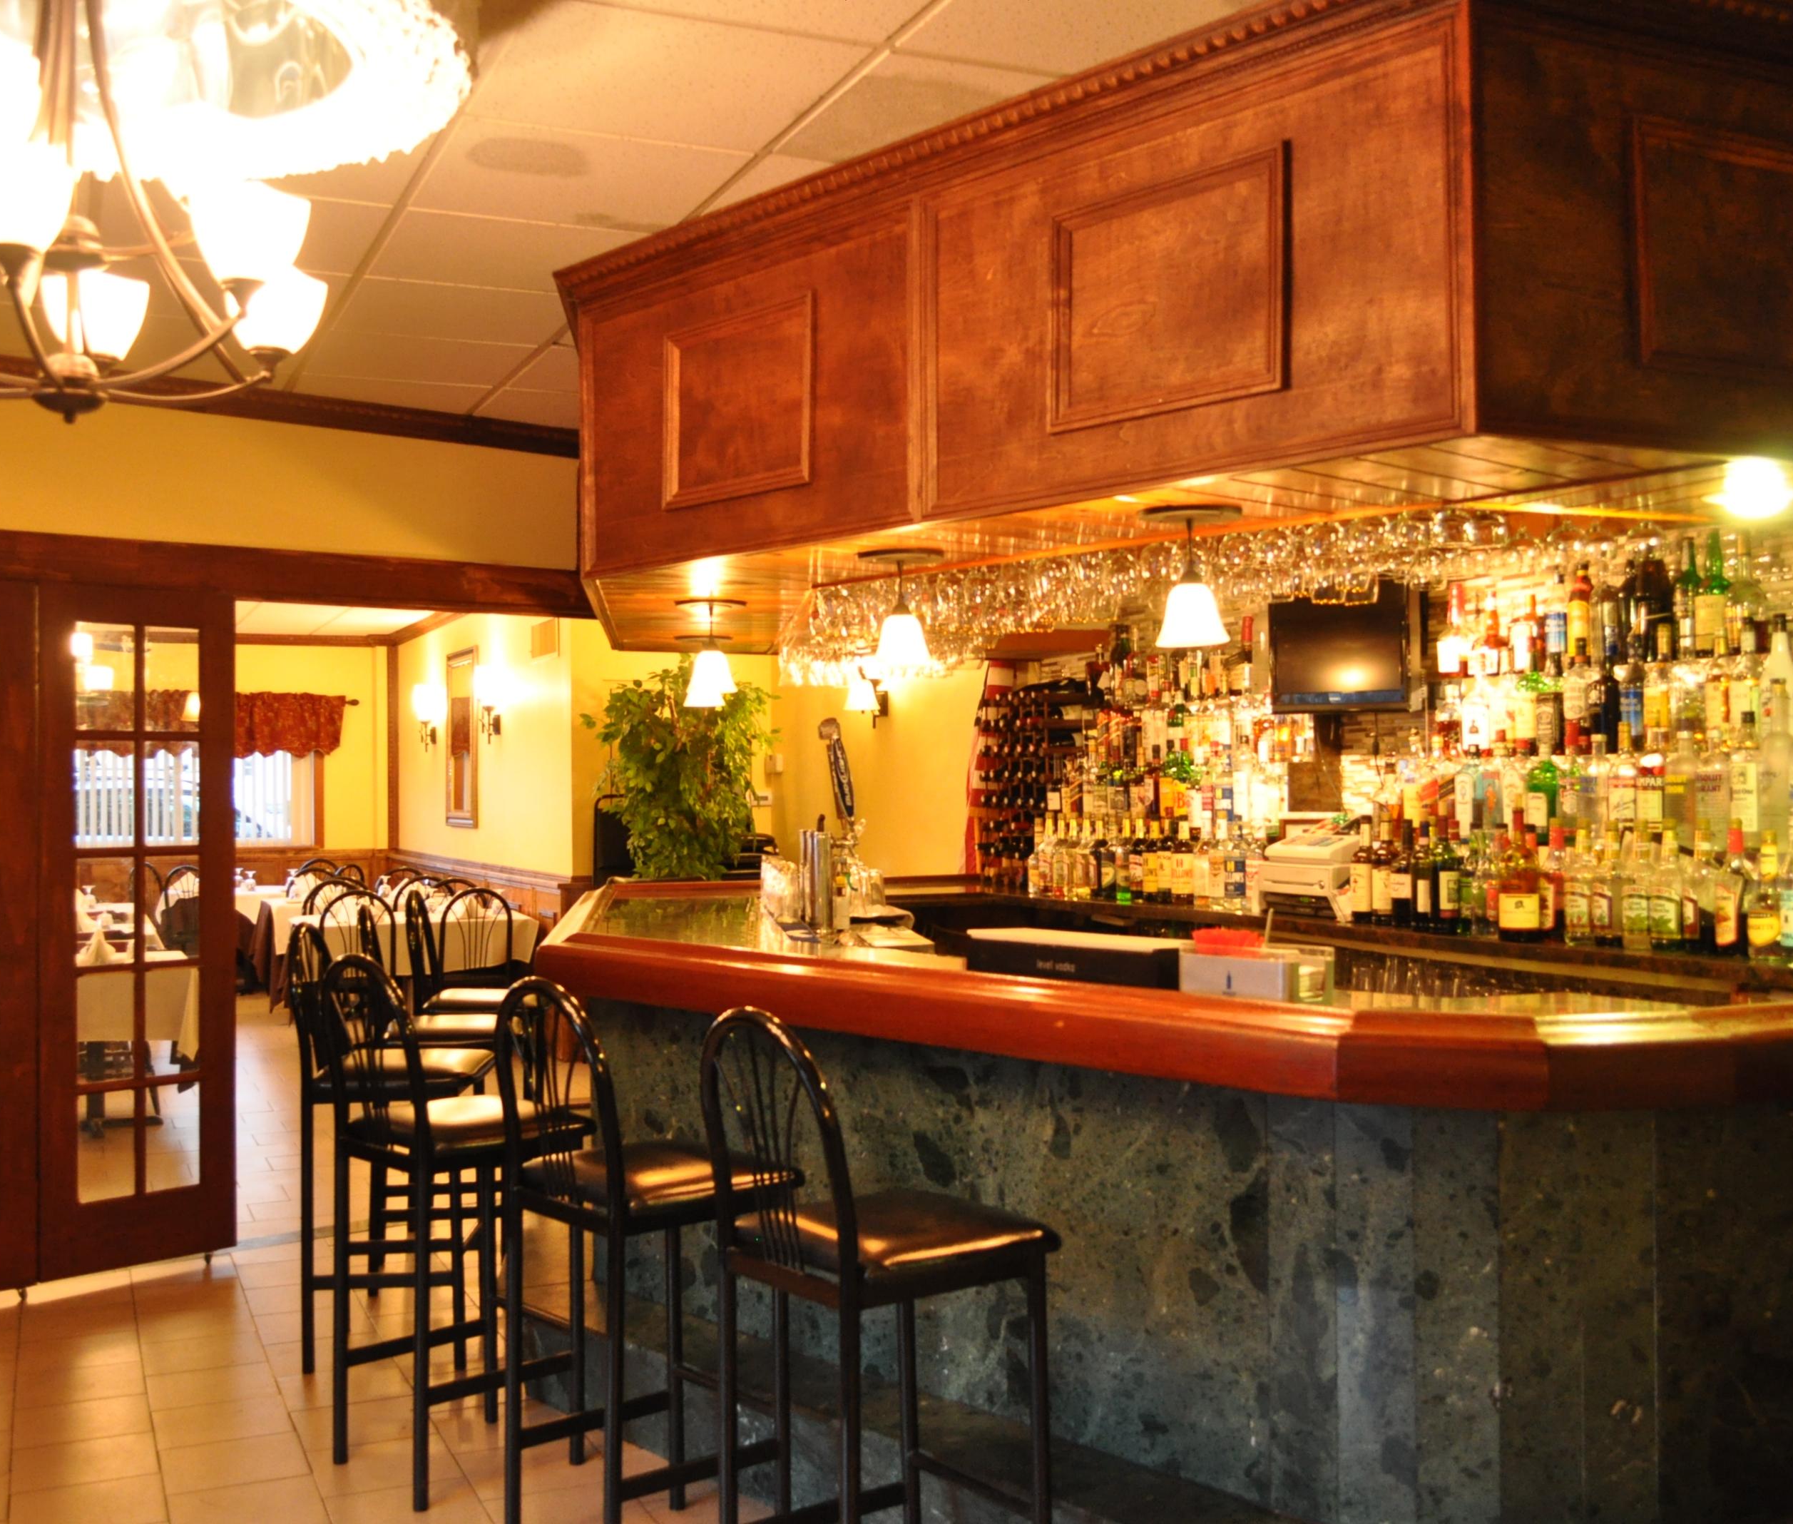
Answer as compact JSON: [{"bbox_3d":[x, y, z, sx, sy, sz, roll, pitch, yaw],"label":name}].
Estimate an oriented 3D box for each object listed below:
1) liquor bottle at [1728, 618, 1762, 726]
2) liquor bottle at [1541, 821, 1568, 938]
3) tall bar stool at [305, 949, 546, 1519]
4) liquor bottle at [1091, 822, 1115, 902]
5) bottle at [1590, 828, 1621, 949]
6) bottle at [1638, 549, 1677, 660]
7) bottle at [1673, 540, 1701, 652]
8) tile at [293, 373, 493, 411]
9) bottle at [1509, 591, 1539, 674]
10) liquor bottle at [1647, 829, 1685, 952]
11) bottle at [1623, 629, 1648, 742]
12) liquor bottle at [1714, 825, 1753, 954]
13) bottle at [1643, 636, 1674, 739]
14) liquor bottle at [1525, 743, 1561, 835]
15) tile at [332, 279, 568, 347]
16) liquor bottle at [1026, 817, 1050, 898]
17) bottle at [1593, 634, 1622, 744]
[{"bbox_3d":[2.031,-0.193,4.565,0.080,0.305,0.080,0,-1,-40],"label":"liquor bottle"},{"bbox_3d":[1.688,0.302,4.907,0.074,0.301,0.074,0,-1,-40],"label":"liquor bottle"},{"bbox_3d":[-0.969,0.967,4.157,0.475,1.120,0.415,0,-1,-43],"label":"tall bar stool"},{"bbox_3d":[0.713,0.324,6.601,0.080,0.300,0.080,-1,-1,0],"label":"liquor bottle"},{"bbox_3d":[1.688,0.288,4.551,0.075,0.299,0.085,0,-1,-41],"label":"bottle"},{"bbox_3d":[1.951,-0.405,4.902,0.090,0.294,0.095,0,-1,-41],"label":"bottle"},{"bbox_3d":[2.000,-0.418,4.826,0.076,0.302,0.076,0,-1,-45],"label":"bottle"},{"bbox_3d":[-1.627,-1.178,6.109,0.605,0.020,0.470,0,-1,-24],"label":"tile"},{"bbox_3d":[1.746,-0.357,5.302,0.083,0.216,0.083,-1,-1,34],"label":"bottle"},{"bbox_3d":[1.803,0.295,4.481,0.080,0.291,0.075,-1,-1,26],"label":"liquor bottle"},{"bbox_3d":[1.843,-0.175,4.771,0.073,0.309,0.073,0,-1,-41],"label":"bottle"},{"bbox_3d":[1.922,0.292,4.380,0.086,0.316,0.086,0,-1,-38],"label":"liquor bottle"},{"bbox_3d":[1.907,-0.186,4.781,0.076,0.297,0.076,0,-1,-45],"label":"bottle"},{"bbox_3d":[1.680,0.078,4.962,0.085,0.258,0.085,-1,-1,40],"label":"liquor bottle"},{"bbox_3d":[-1.167,-1.204,5.115,0.605,0.018,0.605,0,-1,-24],"label":"tile"},{"bbox_3d":[0.510,0.341,6.830,0.078,0.291,0.078,0,-1,0],"label":"liquor bottle"},{"bbox_3d":[1.831,-0.171,4.917,0.083,0.300,0.083,0,-1,-45],"label":"bottle"}]

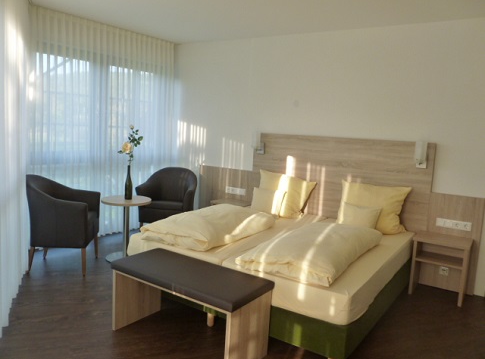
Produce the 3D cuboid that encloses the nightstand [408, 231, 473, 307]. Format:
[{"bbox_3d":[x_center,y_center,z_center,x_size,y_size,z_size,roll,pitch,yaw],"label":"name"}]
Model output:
[{"bbox_3d":[1.838,0.811,3.638,0.444,0.538,0.364,8,9,34],"label":"nightstand"}]

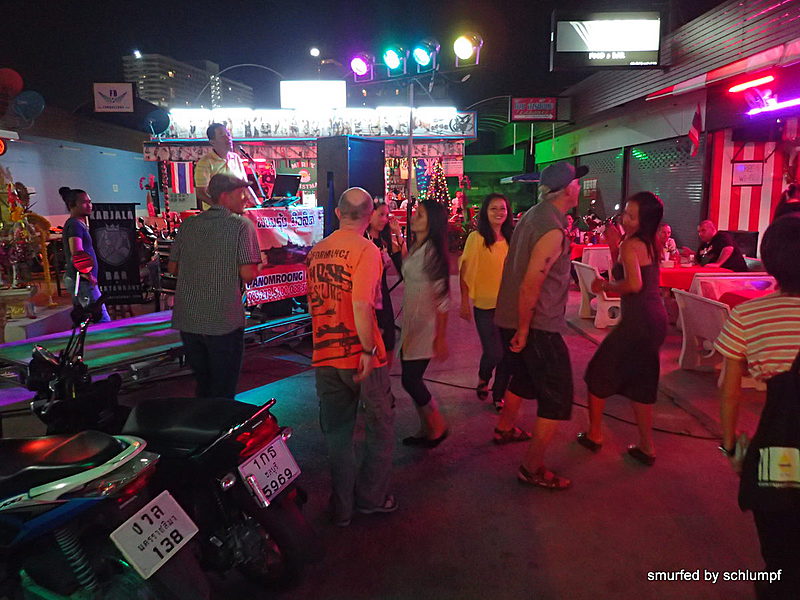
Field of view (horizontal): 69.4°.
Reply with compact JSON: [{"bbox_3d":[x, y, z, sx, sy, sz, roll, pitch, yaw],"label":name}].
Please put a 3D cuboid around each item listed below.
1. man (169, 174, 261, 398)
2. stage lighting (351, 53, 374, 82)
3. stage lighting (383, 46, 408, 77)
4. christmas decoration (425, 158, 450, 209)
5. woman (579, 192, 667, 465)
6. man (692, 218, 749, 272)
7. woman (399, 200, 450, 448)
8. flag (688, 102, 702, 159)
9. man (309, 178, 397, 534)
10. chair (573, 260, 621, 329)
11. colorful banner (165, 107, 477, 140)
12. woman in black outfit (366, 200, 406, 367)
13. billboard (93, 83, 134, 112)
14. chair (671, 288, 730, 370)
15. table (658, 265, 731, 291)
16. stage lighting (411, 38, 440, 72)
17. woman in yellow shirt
[{"bbox_3d":[-1.140,0.103,3.731,0.540,1.780,0.380,2,10,9],"label":"man"},{"bbox_3d":[-0.394,-2.445,6.075,0.220,0.290,0.250,6,26,33],"label":"stage lighting"},{"bbox_3d":[-0.049,-2.590,6.275,0.210,0.250,0.270,8,40,37],"label":"stage lighting"},{"bbox_3d":[0.987,-3.013,15.205,0.760,1.550,0.760,0,11,0],"label":"christmas decoration"},{"bbox_3d":[1.360,0.163,3.564,0.520,1.620,0.430,5,12,25],"label":"woman"},{"bbox_3d":[3.220,-0.174,6.075,0.820,1.220,0.600,-2,11,-13],"label":"man"},{"bbox_3d":[0.165,0.176,3.835,0.350,1.610,0.420,-5,11,-25],"label":"woman"},{"bbox_3d":[3.805,-2.170,7.441,0.170,0.680,0.120,0,10,0],"label":"flag"},{"bbox_3d":[-0.225,0.287,2.920,0.490,1.690,0.370,5,11,26],"label":"man"},{"bbox_3d":[2.560,-0.071,7.242,0.580,0.740,0.600,0,10,3],"label":"chair"},{"bbox_3d":[-2.051,-4.555,14.910,8.000,0.840,0.220,0,11,1],"label":"colorful banner"},{"bbox_3d":[-0.155,0.018,4.483,0.460,1.560,0.380,-8,13,-36],"label":"woman in black outfit"},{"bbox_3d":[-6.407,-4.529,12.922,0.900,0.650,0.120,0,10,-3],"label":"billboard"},{"bbox_3d":[2.670,0.311,4.763,0.570,0.760,0.600,-1,11,-7],"label":"chair"},{"bbox_3d":[3.320,-0.012,6.897,1.120,0.750,0.800,0,10,0],"label":"table"},{"bbox_3d":[0.282,-2.551,6.028,0.210,0.250,0.270,8,40,37],"label":"stage lighting"},{"bbox_3d":[0.670,0.012,4.411,0.460,1.610,0.350,-1,11,-3],"label":"woman in yellow shirt"}]

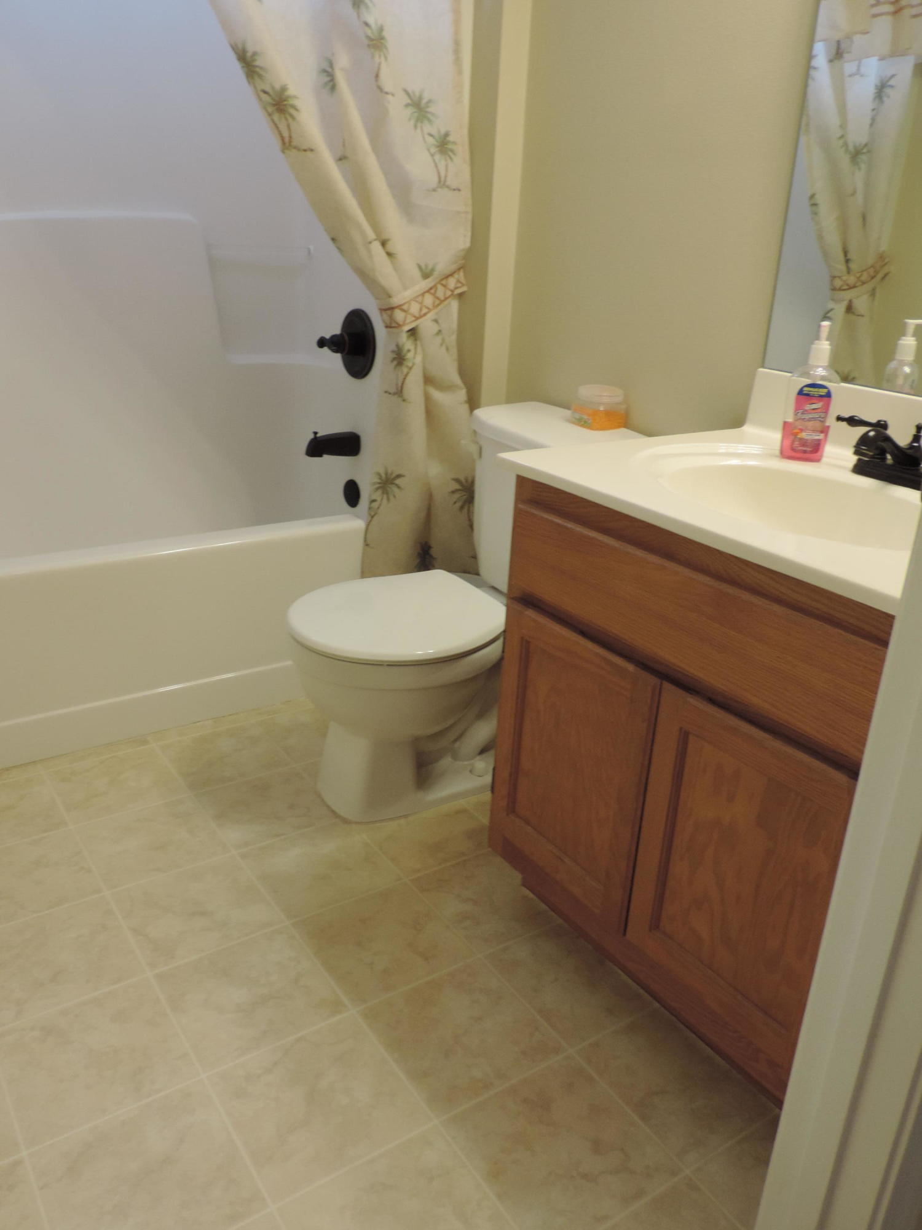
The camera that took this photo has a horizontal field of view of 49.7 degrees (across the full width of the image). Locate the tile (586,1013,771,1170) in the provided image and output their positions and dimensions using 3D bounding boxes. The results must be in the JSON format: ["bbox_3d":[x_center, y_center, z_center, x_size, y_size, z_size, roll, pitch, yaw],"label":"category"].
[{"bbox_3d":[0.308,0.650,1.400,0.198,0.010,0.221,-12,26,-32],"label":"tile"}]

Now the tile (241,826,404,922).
[{"bbox_3d":[-0.260,0.461,1.814,0.223,0.009,0.223,-12,26,-32],"label":"tile"}]

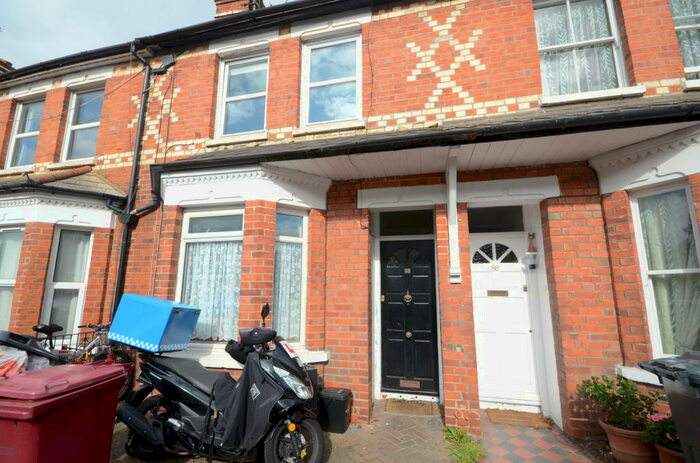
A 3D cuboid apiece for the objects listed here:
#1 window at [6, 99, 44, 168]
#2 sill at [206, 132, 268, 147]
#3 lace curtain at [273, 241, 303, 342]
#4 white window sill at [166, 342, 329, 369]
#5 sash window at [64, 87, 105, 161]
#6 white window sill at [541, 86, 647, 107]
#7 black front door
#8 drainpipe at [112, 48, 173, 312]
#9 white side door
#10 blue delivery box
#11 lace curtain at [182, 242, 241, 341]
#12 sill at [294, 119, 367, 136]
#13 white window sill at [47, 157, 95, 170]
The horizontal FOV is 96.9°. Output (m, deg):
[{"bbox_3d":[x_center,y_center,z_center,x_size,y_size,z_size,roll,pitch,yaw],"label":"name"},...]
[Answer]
[{"bbox_3d":[-6.005,-1.844,5.874,0.920,1.310,0.090,-2,-9,15],"label":"window"},{"bbox_3d":[-1.617,-1.316,4.498,0.980,0.120,0.150,-2,-9,15],"label":"sill"},{"bbox_3d":[-0.767,0.731,3.768,0.400,1.200,0.050,6,-11,-31],"label":"lace curtain"},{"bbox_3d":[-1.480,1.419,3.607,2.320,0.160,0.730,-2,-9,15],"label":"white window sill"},{"bbox_3d":[-4.652,-1.896,5.522,0.942,1.310,0.090,-2,-9,15],"label":"sash window"},{"bbox_3d":[2.607,-1.469,3.399,0.955,0.110,0.170,-2,-9,15],"label":"white window sill"},{"bbox_3d":[0.772,1.100,4.110,0.725,1.970,0.060,-2,-10,15],"label":"black front door"},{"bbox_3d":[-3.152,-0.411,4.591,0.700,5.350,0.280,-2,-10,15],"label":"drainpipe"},{"bbox_3d":[1.851,1.042,3.825,0.730,1.990,0.060,-2,-10,15],"label":"white side door"},{"bbox_3d":[-1.780,0.844,2.860,0.547,0.376,0.375,8,-15,15],"label":"blue delivery box"},{"bbox_3d":[-1.607,0.657,3.626,0.860,1.150,0.070,-2,-9,15],"label":"lace curtain"},{"bbox_3d":[-0.264,-1.380,4.176,1.015,0.120,0.160,-2,-10,15],"label":"sill"},{"bbox_3d":[-4.620,-1.114,5.245,1.040,0.120,0.160,-2,-10,15],"label":"white window sill"}]

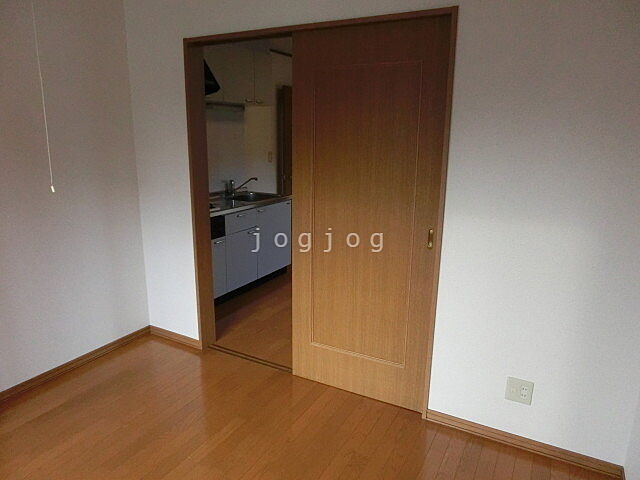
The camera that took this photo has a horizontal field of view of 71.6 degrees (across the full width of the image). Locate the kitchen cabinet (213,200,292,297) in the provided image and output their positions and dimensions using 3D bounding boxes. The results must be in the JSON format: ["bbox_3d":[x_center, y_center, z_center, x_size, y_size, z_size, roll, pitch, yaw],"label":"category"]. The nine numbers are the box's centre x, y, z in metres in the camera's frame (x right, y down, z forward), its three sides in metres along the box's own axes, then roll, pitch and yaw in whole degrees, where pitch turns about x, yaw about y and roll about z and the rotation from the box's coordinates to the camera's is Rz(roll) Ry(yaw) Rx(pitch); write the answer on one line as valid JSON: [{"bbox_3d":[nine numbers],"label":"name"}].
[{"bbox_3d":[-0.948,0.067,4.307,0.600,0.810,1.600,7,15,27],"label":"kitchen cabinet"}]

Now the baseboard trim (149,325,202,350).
[{"bbox_3d":[-1.056,0.708,3.212,0.495,0.065,0.013,8,15,27],"label":"baseboard trim"}]

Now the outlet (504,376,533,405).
[{"bbox_3d":[0.947,0.724,2.110,0.116,0.121,0.010,8,15,27],"label":"outlet"}]

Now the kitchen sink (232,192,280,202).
[{"bbox_3d":[-0.700,-0.345,4.502,0.420,0.170,0.540,8,15,27],"label":"kitchen sink"}]

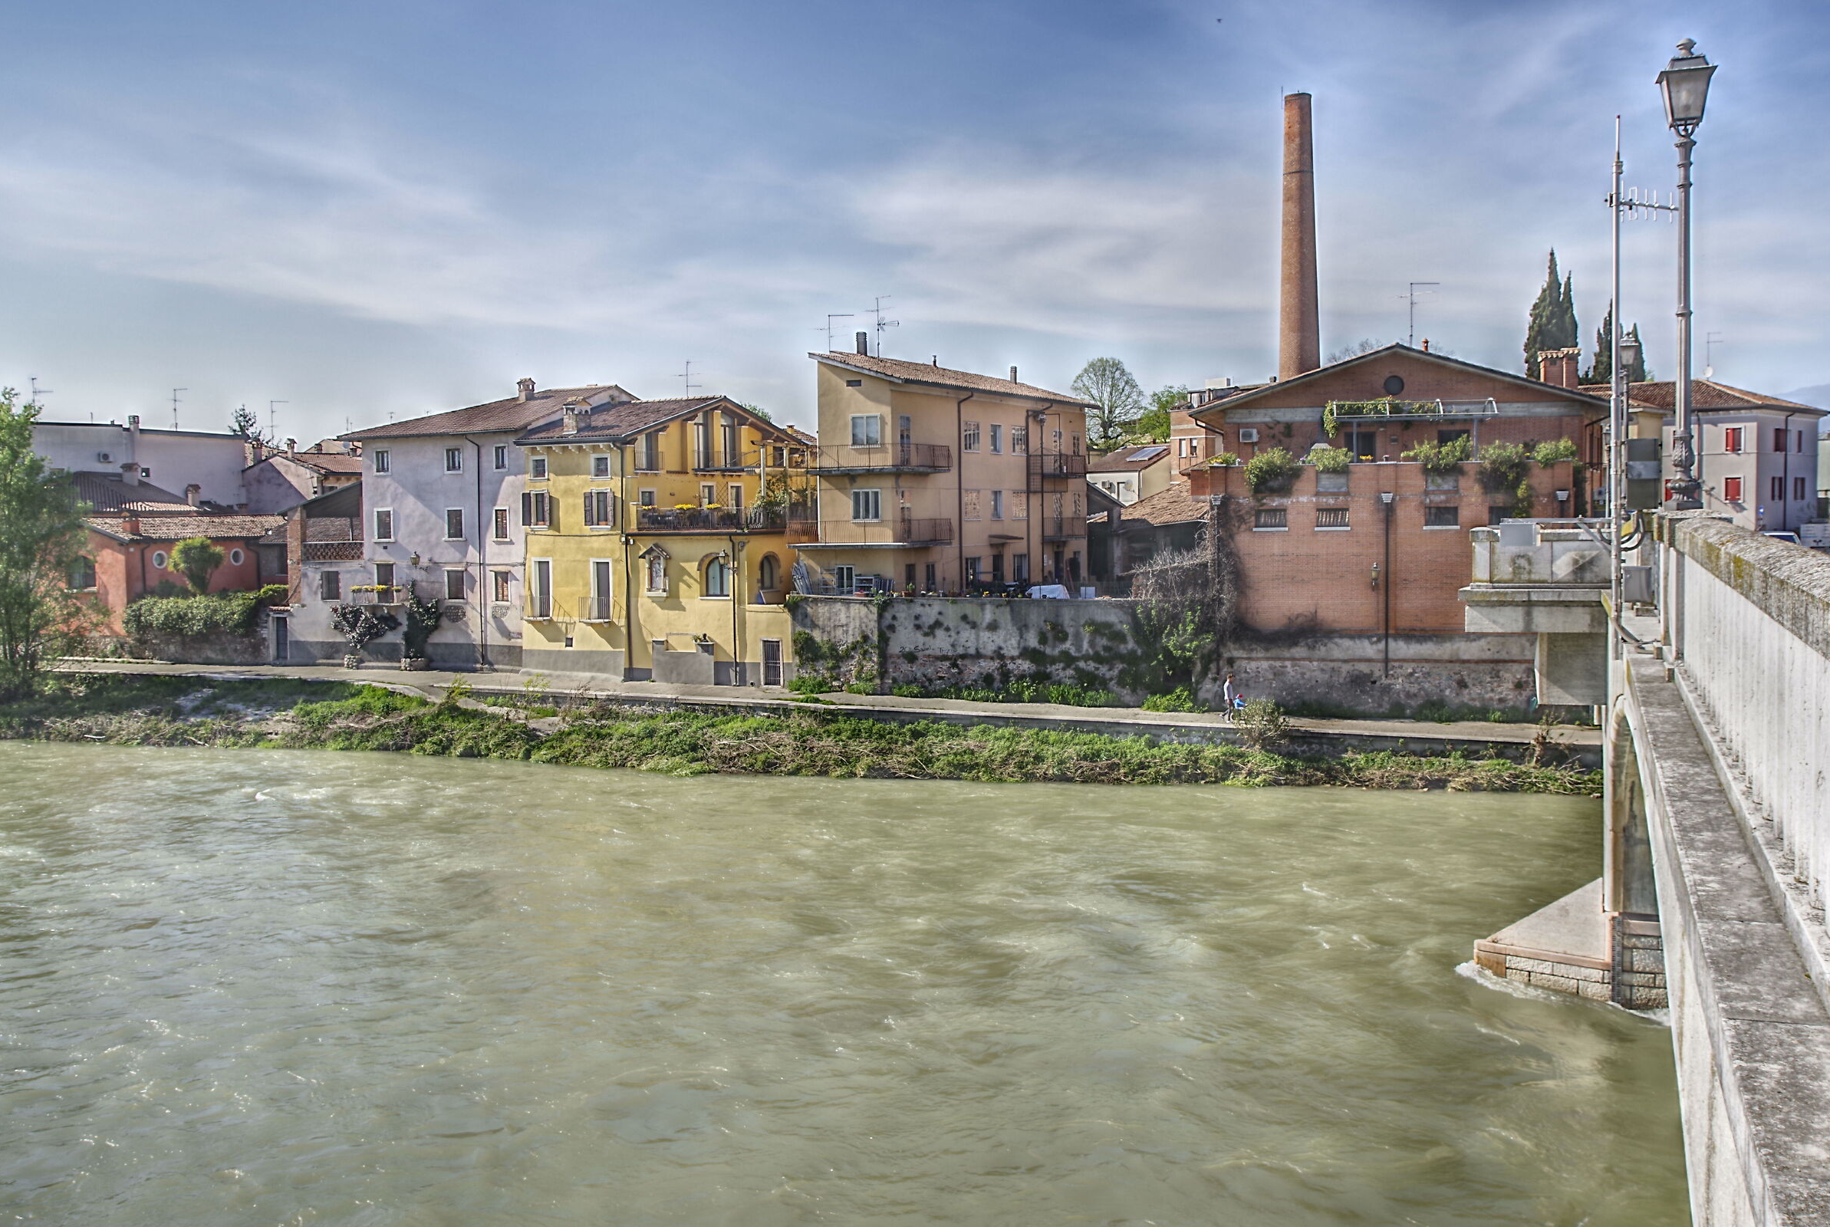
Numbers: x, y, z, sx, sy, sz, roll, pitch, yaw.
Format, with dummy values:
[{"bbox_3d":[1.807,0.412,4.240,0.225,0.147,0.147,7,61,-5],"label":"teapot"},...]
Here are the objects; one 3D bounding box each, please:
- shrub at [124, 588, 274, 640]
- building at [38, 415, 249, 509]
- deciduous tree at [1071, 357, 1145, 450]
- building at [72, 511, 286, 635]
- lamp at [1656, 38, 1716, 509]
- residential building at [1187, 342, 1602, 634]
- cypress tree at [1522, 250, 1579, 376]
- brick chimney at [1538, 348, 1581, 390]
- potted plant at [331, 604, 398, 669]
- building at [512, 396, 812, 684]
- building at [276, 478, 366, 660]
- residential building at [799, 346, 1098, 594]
[{"bbox_3d":[-37.785,0.049,88.913,8.600,2.650,1.900,0,3,14],"label":"shrub"},{"bbox_3d":[-56.843,-7.043,117.975,8.500,11.400,18.500,1,3,24],"label":"building"},{"bbox_3d":[12.741,-10.182,111.624,5.200,13.500,5.200,0,3,0],"label":"deciduous tree"},{"bbox_3d":[-43.015,-2.360,96.295,7.600,6.350,9.800,2,4,32],"label":"building"},{"bbox_3d":[5.867,-2.583,12.884,0.400,3.580,0.400,0,3,15],"label":"lamp"},{"bbox_3d":[18.970,-5.020,67.336,15.200,10.750,15.000,0,3,14],"label":"residential building"},{"bbox_3d":[37.627,-12.300,99.504,3.400,18.700,3.400,0,3,0],"label":"cypress tree"},{"bbox_3d":[25.537,-9.577,66.598,1.600,2.050,1.100,0,3,14],"label":"brick chimney"},{"bbox_3d":[-27.933,1.155,85.769,3.300,3.150,1.300,1,3,18],"label":"potted plant"},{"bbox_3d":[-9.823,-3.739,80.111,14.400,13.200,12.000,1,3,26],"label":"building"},{"bbox_3d":[-30.414,-2.231,89.997,5.500,9.400,5.600,1,3,20],"label":"building"},{"bbox_3d":[2.161,-6.515,81.071,6.500,11.300,19.500,1,3,31],"label":"residential building"}]

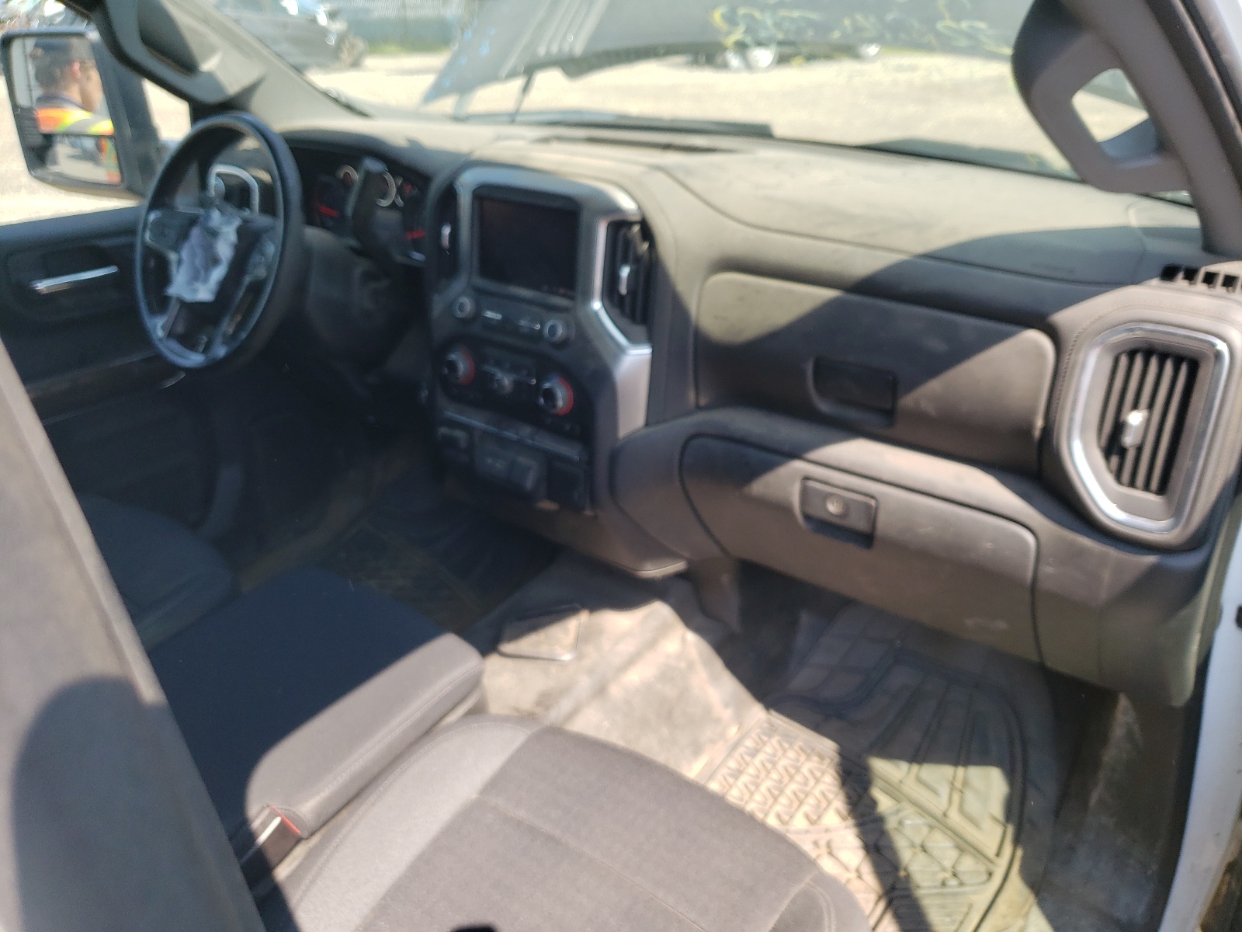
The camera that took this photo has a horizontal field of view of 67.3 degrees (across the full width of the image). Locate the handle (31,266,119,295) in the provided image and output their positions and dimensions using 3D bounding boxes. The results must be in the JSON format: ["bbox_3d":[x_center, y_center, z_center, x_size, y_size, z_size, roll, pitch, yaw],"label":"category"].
[{"bbox_3d":[-0.916,-0.316,1.568,0.032,0.028,0.140,17,31,27],"label":"handle"}]

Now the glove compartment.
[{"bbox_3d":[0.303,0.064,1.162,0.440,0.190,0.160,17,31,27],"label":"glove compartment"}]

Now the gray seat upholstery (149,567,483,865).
[{"bbox_3d":[-0.415,0.306,1.122,0.360,0.130,0.400,17,31,27],"label":"gray seat upholstery"}]

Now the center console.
[{"bbox_3d":[-0.102,-0.164,1.365,0.380,0.490,0.190,17,21,27],"label":"center console"}]

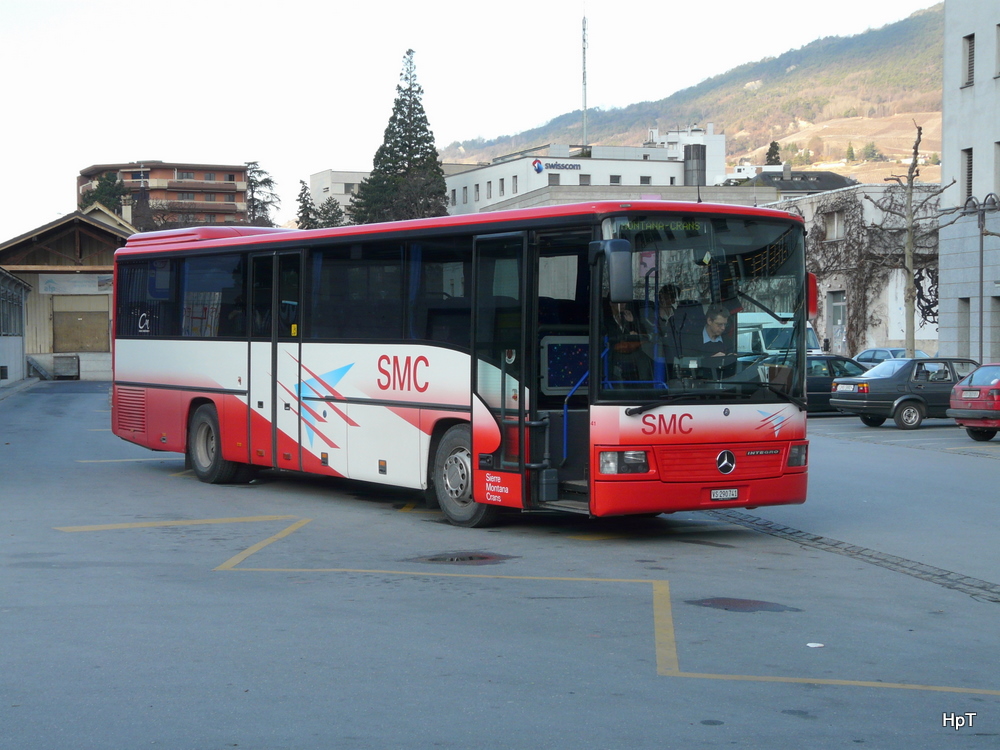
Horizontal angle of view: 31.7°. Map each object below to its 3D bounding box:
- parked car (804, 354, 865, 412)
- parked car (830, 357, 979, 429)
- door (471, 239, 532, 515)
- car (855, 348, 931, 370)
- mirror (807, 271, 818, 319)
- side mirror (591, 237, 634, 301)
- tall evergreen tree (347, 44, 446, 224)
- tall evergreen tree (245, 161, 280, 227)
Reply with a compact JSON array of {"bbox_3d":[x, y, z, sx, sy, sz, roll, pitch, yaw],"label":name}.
[{"bbox_3d":[7.553,0.281,40.892,4.350,1.450,1.700,0,1,-18],"label":"parked car"},{"bbox_3d":[9.113,0.377,36.396,4.350,1.410,1.670,0,1,-15],"label":"parked car"},{"bbox_3d":[0.000,-0.047,16.486,0.080,2.540,0.890,-1,2,-33],"label":"door"},{"bbox_3d":[12.723,-0.133,56.017,1.700,1.400,4.400,0,1,-19],"label":"car"},{"bbox_3d":[3.006,-0.770,17.174,0.190,0.460,0.150,-1,2,-33],"label":"mirror"},{"bbox_3d":[0.977,-0.915,15.434,0.260,0.540,0.300,-1,2,-33],"label":"side mirror"},{"bbox_3d":[-8.639,-14.713,150.311,8.200,26.166,8.200,0,1,0],"label":"tall evergreen tree"},{"bbox_3d":[-23.065,-11.948,170.208,4.600,17.494,4.600,0,1,0],"label":"tall evergreen tree"}]

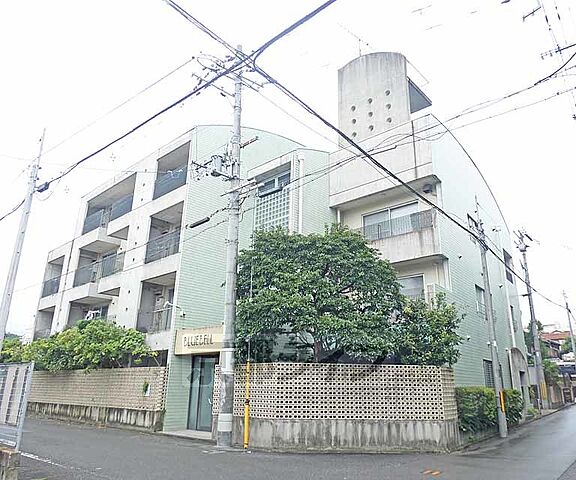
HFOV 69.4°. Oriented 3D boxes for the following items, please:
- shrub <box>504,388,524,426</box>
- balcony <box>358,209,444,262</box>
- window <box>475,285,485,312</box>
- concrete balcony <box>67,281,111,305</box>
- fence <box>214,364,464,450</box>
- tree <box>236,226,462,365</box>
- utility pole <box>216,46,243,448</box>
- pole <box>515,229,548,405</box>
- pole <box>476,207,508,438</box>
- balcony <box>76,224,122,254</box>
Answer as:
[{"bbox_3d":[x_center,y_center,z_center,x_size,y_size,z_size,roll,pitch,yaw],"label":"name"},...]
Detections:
[{"bbox_3d":[7.517,5.616,13.987,0.785,1.177,1.373,-15,-25,39],"label":"shrub"},{"bbox_3d":[3.602,0.258,14.673,3.923,1.569,1.128,-15,-25,39],"label":"balcony"},{"bbox_3d":[6.962,2.225,14.937,0.137,1.059,1.098,-15,-25,39],"label":"window"},{"bbox_3d":[-9.714,2.684,20.622,2.020,0.726,1.157,-15,-25,39],"label":"concrete balcony"},{"bbox_3d":[0.844,4.200,10.618,6.540,2.020,1.478,-5,-20,15],"label":"fence"},{"bbox_3d":[1.850,2.523,12.106,6.080,6.080,4.217,-2,-19,8],"label":"tree"},{"bbox_3d":[-1.632,-0.798,12.503,0.392,12.658,0.392,-16,-24,38],"label":"utility pole"},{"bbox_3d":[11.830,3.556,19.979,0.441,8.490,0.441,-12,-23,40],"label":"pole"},{"bbox_3d":[6.298,2.245,12.976,0.275,7.119,0.275,-13,-24,39],"label":"pole"},{"bbox_3d":[-9.690,0.023,21.538,2.020,0.745,1.157,-15,-25,39],"label":"balcony"}]

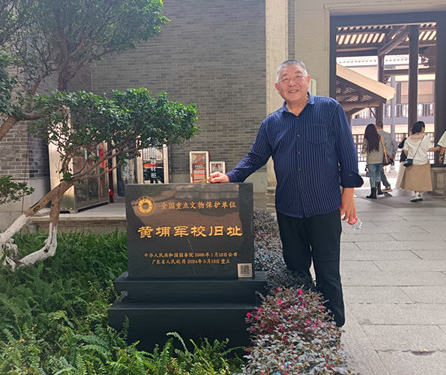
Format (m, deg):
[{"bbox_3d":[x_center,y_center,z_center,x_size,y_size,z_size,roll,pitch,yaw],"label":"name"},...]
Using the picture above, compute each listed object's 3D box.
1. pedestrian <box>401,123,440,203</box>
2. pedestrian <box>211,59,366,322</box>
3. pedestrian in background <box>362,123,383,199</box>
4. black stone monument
[{"bbox_3d":[3.854,-0.499,6.800,0.660,1.600,0.450,-1,4,-2],"label":"pedestrian"},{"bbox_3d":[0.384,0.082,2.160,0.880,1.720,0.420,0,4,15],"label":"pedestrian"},{"bbox_3d":[3.128,-0.550,7.250,0.460,1.580,0.340,-2,4,-7],"label":"pedestrian in background"},{"bbox_3d":[-0.184,0.485,2.190,0.960,1.000,0.300,-1,4,3],"label":"black stone monument"}]

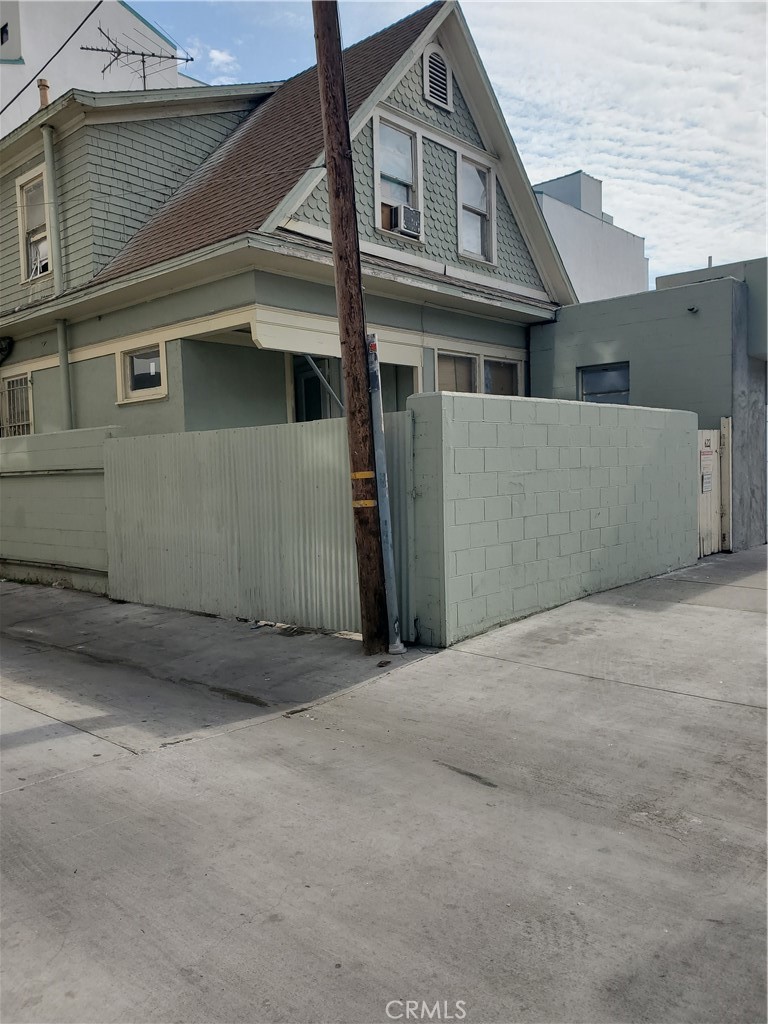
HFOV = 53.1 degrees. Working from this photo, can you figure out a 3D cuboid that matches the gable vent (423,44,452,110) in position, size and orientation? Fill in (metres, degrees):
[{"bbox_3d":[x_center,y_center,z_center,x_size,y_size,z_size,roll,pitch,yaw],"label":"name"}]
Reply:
[{"bbox_3d":[0.753,-6.028,10.624,0.090,0.821,0.650,2,5,42],"label":"gable vent"}]

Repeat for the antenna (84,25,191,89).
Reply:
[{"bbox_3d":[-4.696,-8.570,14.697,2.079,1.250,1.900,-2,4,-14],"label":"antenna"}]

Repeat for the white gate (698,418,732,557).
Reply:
[{"bbox_3d":[4.425,-0.342,10.369,0.120,1.870,1.250,2,5,42],"label":"white gate"}]

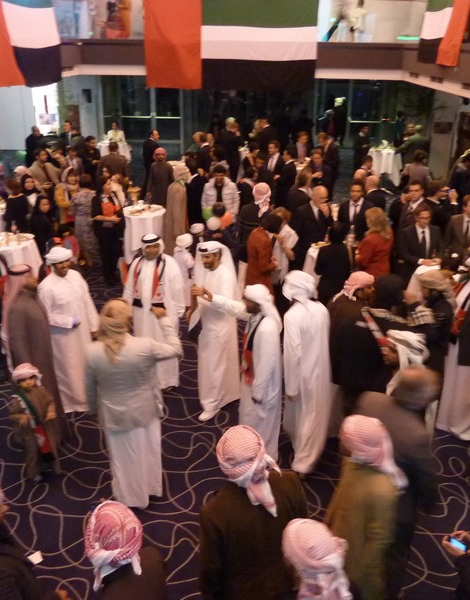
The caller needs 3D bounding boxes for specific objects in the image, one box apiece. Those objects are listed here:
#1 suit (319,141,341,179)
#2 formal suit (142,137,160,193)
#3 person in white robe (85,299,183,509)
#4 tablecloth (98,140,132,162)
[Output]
[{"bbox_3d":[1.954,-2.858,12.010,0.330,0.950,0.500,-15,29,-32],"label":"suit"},{"bbox_3d":[-1.770,-2.690,12.442,0.320,1.420,0.500,-8,25,-18],"label":"formal suit"},{"bbox_3d":[-0.781,0.819,4.363,0.700,1.780,0.480,2,24,4],"label":"person in white robe"},{"bbox_3d":[-3.069,-3.550,14.759,0.800,0.900,0.800,1,24,0],"label":"tablecloth"}]

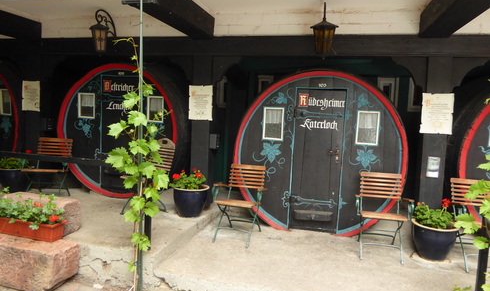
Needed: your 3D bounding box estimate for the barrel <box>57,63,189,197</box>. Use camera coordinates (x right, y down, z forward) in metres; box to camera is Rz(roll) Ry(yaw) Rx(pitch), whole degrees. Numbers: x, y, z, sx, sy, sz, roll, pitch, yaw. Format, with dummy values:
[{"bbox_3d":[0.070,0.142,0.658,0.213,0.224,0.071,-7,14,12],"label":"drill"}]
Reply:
[{"bbox_3d":[-1.799,-0.287,6.274,2.120,2.100,2.000,4,5,13],"label":"barrel"}]

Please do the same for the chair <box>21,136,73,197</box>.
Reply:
[{"bbox_3d":[-2.635,0.343,4.565,0.544,0.827,0.624,2,6,-10],"label":"chair"}]

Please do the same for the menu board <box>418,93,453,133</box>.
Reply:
[{"bbox_3d":[2.112,-0.348,3.726,0.322,0.438,0.020,4,6,14],"label":"menu board"}]

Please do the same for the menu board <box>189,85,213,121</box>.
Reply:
[{"bbox_3d":[-0.573,-0.553,4.412,0.326,0.444,0.020,4,6,14],"label":"menu board"}]

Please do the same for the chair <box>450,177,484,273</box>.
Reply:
[{"bbox_3d":[2.496,0.834,3.593,0.560,0.860,0.570,4,5,10],"label":"chair"}]

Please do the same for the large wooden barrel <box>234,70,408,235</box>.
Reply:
[{"bbox_3d":[1.083,0.071,5.285,2.220,2.200,2.000,3,5,8],"label":"large wooden barrel"}]

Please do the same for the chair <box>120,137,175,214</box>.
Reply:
[{"bbox_3d":[-1.257,0.399,4.479,0.440,0.990,0.580,6,6,33],"label":"chair"}]

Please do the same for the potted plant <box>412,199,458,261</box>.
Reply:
[{"bbox_3d":[2.139,0.913,3.769,0.520,0.640,0.520,4,5,12],"label":"potted plant"}]

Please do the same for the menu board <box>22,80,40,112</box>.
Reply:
[{"bbox_3d":[-3.436,-0.787,5.450,0.355,0.475,0.020,4,5,15],"label":"menu board"}]

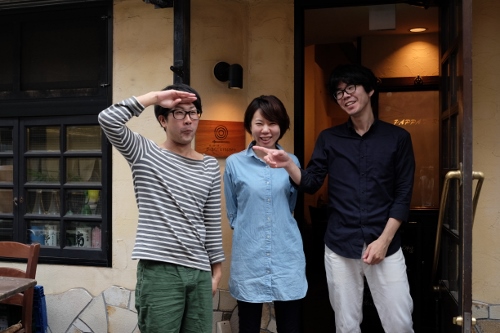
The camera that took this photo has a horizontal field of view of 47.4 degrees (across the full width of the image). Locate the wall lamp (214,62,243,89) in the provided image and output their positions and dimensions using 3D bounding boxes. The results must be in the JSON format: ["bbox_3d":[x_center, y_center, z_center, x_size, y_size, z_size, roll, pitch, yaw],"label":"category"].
[{"bbox_3d":[-0.109,-0.493,3.100,0.115,0.150,0.165,0,0,-25],"label":"wall lamp"}]

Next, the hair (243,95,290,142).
[{"bbox_3d":[0.080,-0.232,2.720,0.215,0.225,0.225,0,0,5],"label":"hair"}]

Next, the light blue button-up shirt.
[{"bbox_3d":[0.074,0.269,2.730,0.390,0.765,0.270,0,0,0],"label":"light blue button-up shirt"}]

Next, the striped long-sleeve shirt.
[{"bbox_3d":[-0.396,0.076,2.550,0.540,0.780,0.320,0,0,-14],"label":"striped long-sleeve shirt"}]

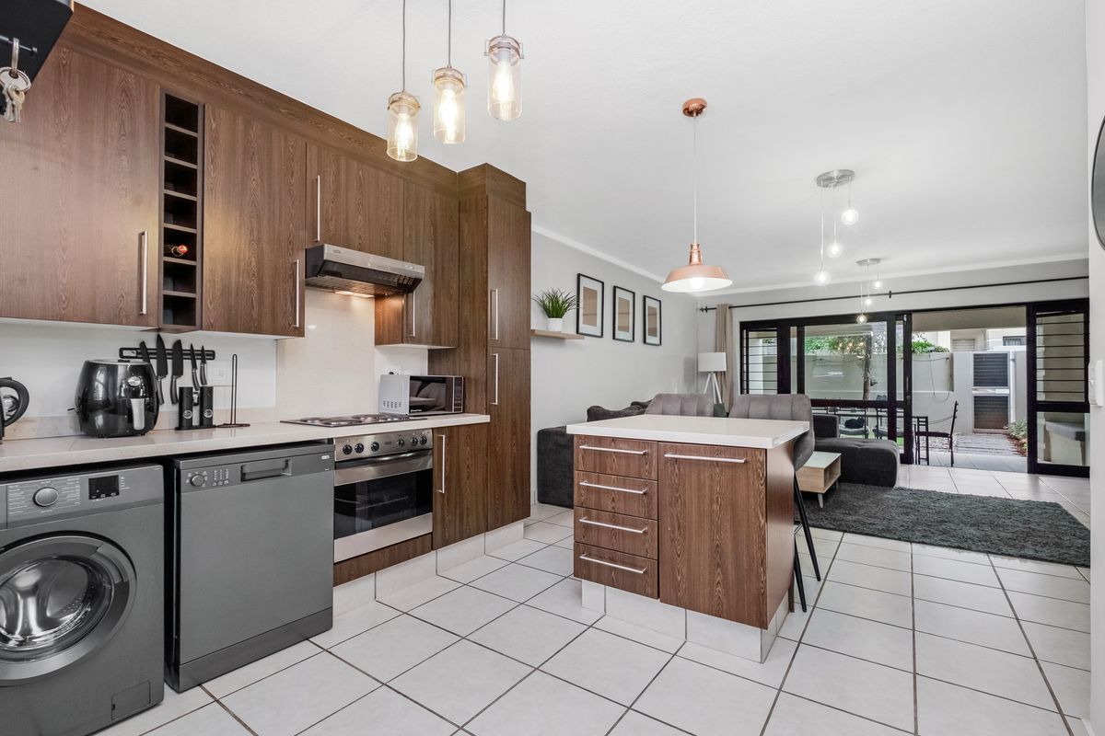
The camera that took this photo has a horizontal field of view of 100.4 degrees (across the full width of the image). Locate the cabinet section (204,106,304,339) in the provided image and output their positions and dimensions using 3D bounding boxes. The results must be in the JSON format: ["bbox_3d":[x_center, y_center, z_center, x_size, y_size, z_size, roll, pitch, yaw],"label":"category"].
[{"bbox_3d":[-1.543,-0.676,2.328,0.310,1.025,0.440,-1,-2,39],"label":"cabinet section"}]

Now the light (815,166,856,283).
[{"bbox_3d":[2.020,-0.976,3.274,0.270,0.740,0.270,-1,-2,37],"label":"light"}]

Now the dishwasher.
[{"bbox_3d":[-1.457,0.796,2.132,0.599,0.860,0.580,-1,-2,36],"label":"dishwasher"}]

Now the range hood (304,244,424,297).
[{"bbox_3d":[-1.161,-0.530,2.690,0.503,0.160,0.610,-1,-2,36],"label":"range hood"}]

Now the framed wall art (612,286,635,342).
[{"bbox_3d":[0.898,-0.663,5.683,0.030,0.632,0.500,-1,-2,38],"label":"framed wall art"}]

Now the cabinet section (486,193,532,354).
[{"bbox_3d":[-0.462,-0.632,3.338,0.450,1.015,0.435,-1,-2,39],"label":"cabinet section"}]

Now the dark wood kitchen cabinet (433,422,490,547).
[{"bbox_3d":[-0.801,0.727,3.045,0.595,0.705,0.452,-1,-2,36],"label":"dark wood kitchen cabinet"}]

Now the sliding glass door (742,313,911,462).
[{"bbox_3d":[4.108,0.283,7.114,2.240,2.138,0.120,-1,-2,36],"label":"sliding glass door"}]

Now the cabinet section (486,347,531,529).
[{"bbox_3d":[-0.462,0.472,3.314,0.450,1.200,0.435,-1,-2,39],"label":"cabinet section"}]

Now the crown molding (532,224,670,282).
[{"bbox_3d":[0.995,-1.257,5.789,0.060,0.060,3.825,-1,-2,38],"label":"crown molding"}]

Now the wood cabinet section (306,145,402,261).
[{"bbox_3d":[-1.221,-0.901,2.735,0.310,0.560,0.590,-1,-2,39],"label":"wood cabinet section"}]

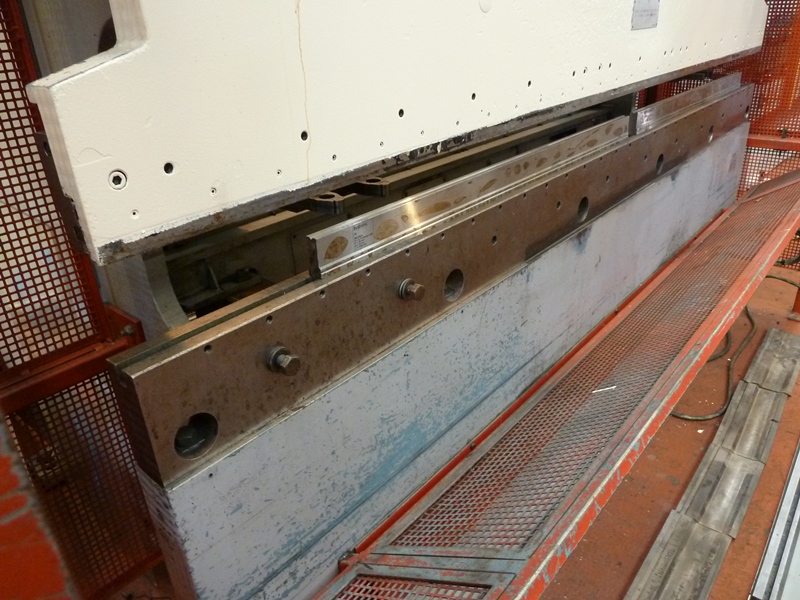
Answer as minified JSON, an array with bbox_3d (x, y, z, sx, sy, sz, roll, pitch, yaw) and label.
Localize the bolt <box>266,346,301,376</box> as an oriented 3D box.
[{"bbox_3d":[-0.172,0.095,0.874,0.035,0.040,0.039,15,32,39],"label":"bolt"}]

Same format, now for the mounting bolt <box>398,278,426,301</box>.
[{"bbox_3d":[0.026,-0.017,1.075,0.035,0.040,0.039,15,32,39],"label":"mounting bolt"}]

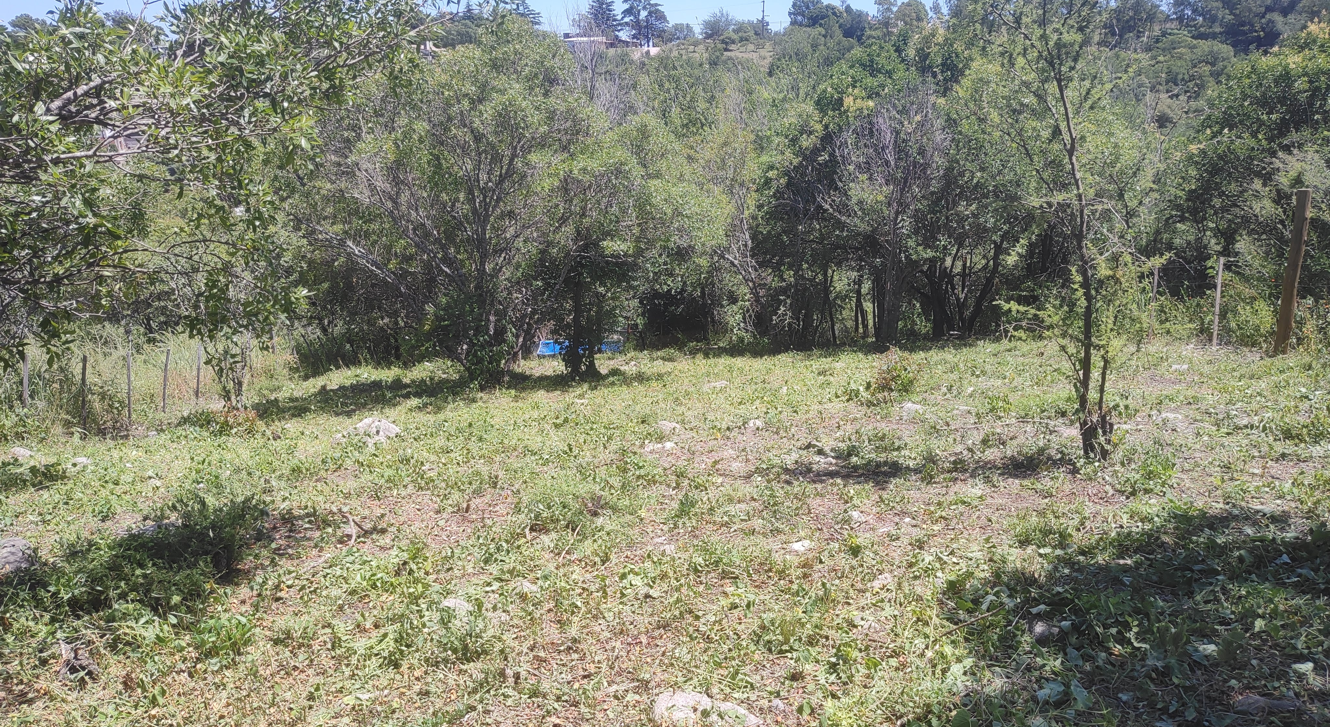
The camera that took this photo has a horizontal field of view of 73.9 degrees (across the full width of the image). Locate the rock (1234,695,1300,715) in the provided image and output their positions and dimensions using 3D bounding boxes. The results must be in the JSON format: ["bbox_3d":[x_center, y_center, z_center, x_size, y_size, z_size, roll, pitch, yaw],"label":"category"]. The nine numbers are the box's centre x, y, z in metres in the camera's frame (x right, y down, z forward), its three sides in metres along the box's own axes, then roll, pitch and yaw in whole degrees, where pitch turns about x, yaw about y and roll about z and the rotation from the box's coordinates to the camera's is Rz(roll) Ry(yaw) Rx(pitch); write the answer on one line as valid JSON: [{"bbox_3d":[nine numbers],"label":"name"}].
[{"bbox_3d":[1.905,1.081,2.800,0.185,0.045,0.090,2,7,12],"label":"rock"}]

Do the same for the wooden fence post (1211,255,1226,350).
[{"bbox_3d":[7.392,-0.819,11.800,0.052,1.210,0.052,1,7,0],"label":"wooden fence post"}]

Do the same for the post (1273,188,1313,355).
[{"bbox_3d":[6.965,-1.020,9.800,0.150,1.830,0.150,4,7,0],"label":"post"}]

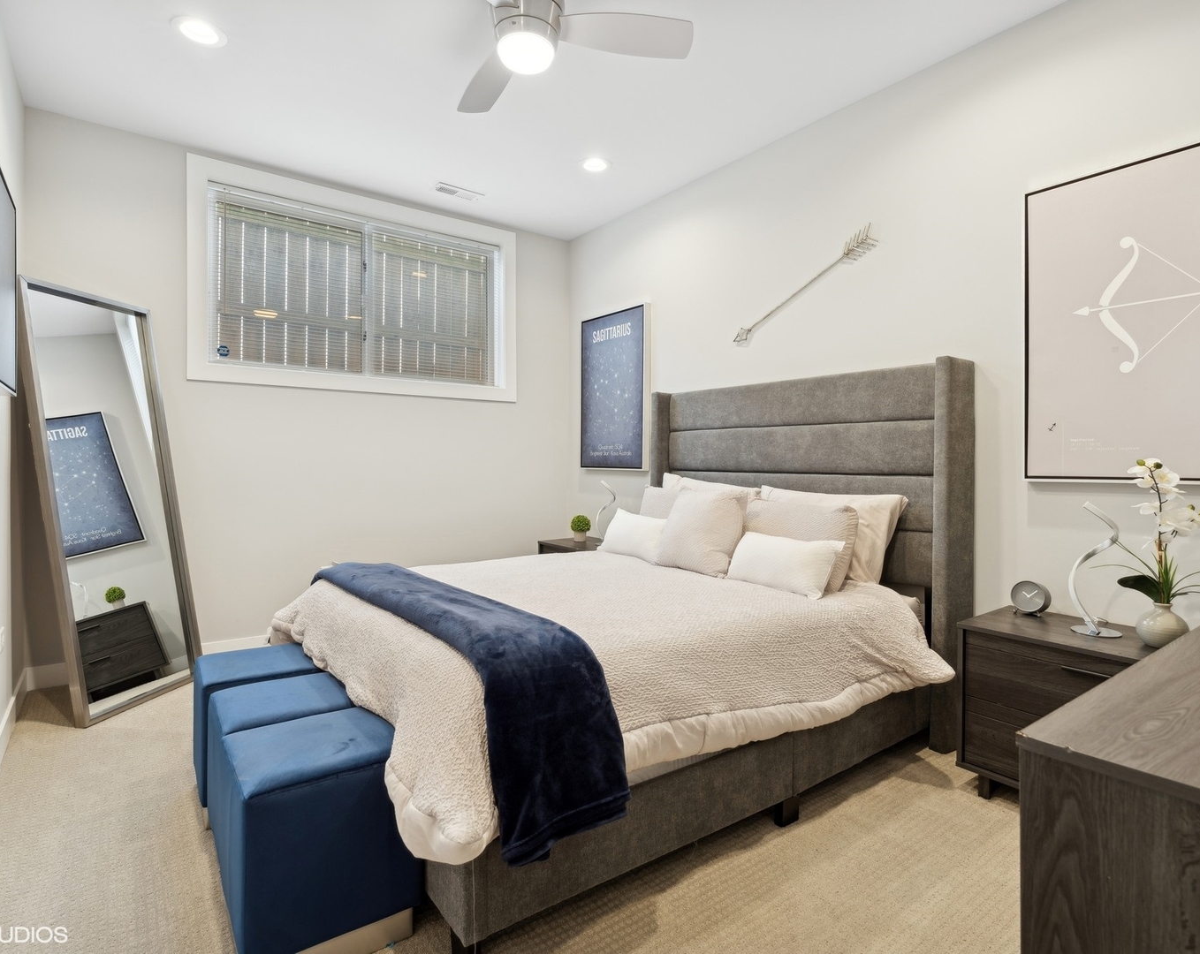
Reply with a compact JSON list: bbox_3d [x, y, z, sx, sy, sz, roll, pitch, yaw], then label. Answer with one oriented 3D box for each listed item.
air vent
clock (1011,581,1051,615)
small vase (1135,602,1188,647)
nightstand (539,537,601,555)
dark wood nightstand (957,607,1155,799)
[{"bbox_3d":[-0.896,-1.793,4.026,0.300,0.020,0.140,0,1,-36],"label":"air vent"},{"bbox_3d":[1.508,0.420,2.234,0.050,0.120,0.113,0,1,-34],"label":"clock"},{"bbox_3d":[1.629,0.421,1.846,0.152,0.136,0.152,0,1,-36],"label":"small vase"},{"bbox_3d":[-0.065,0.719,4.201,0.444,0.556,0.546,0,1,-36],"label":"nightstand"},{"bbox_3d":[1.520,0.765,2.027,0.444,0.560,0.546,0,1,-36],"label":"dark wood nightstand"}]

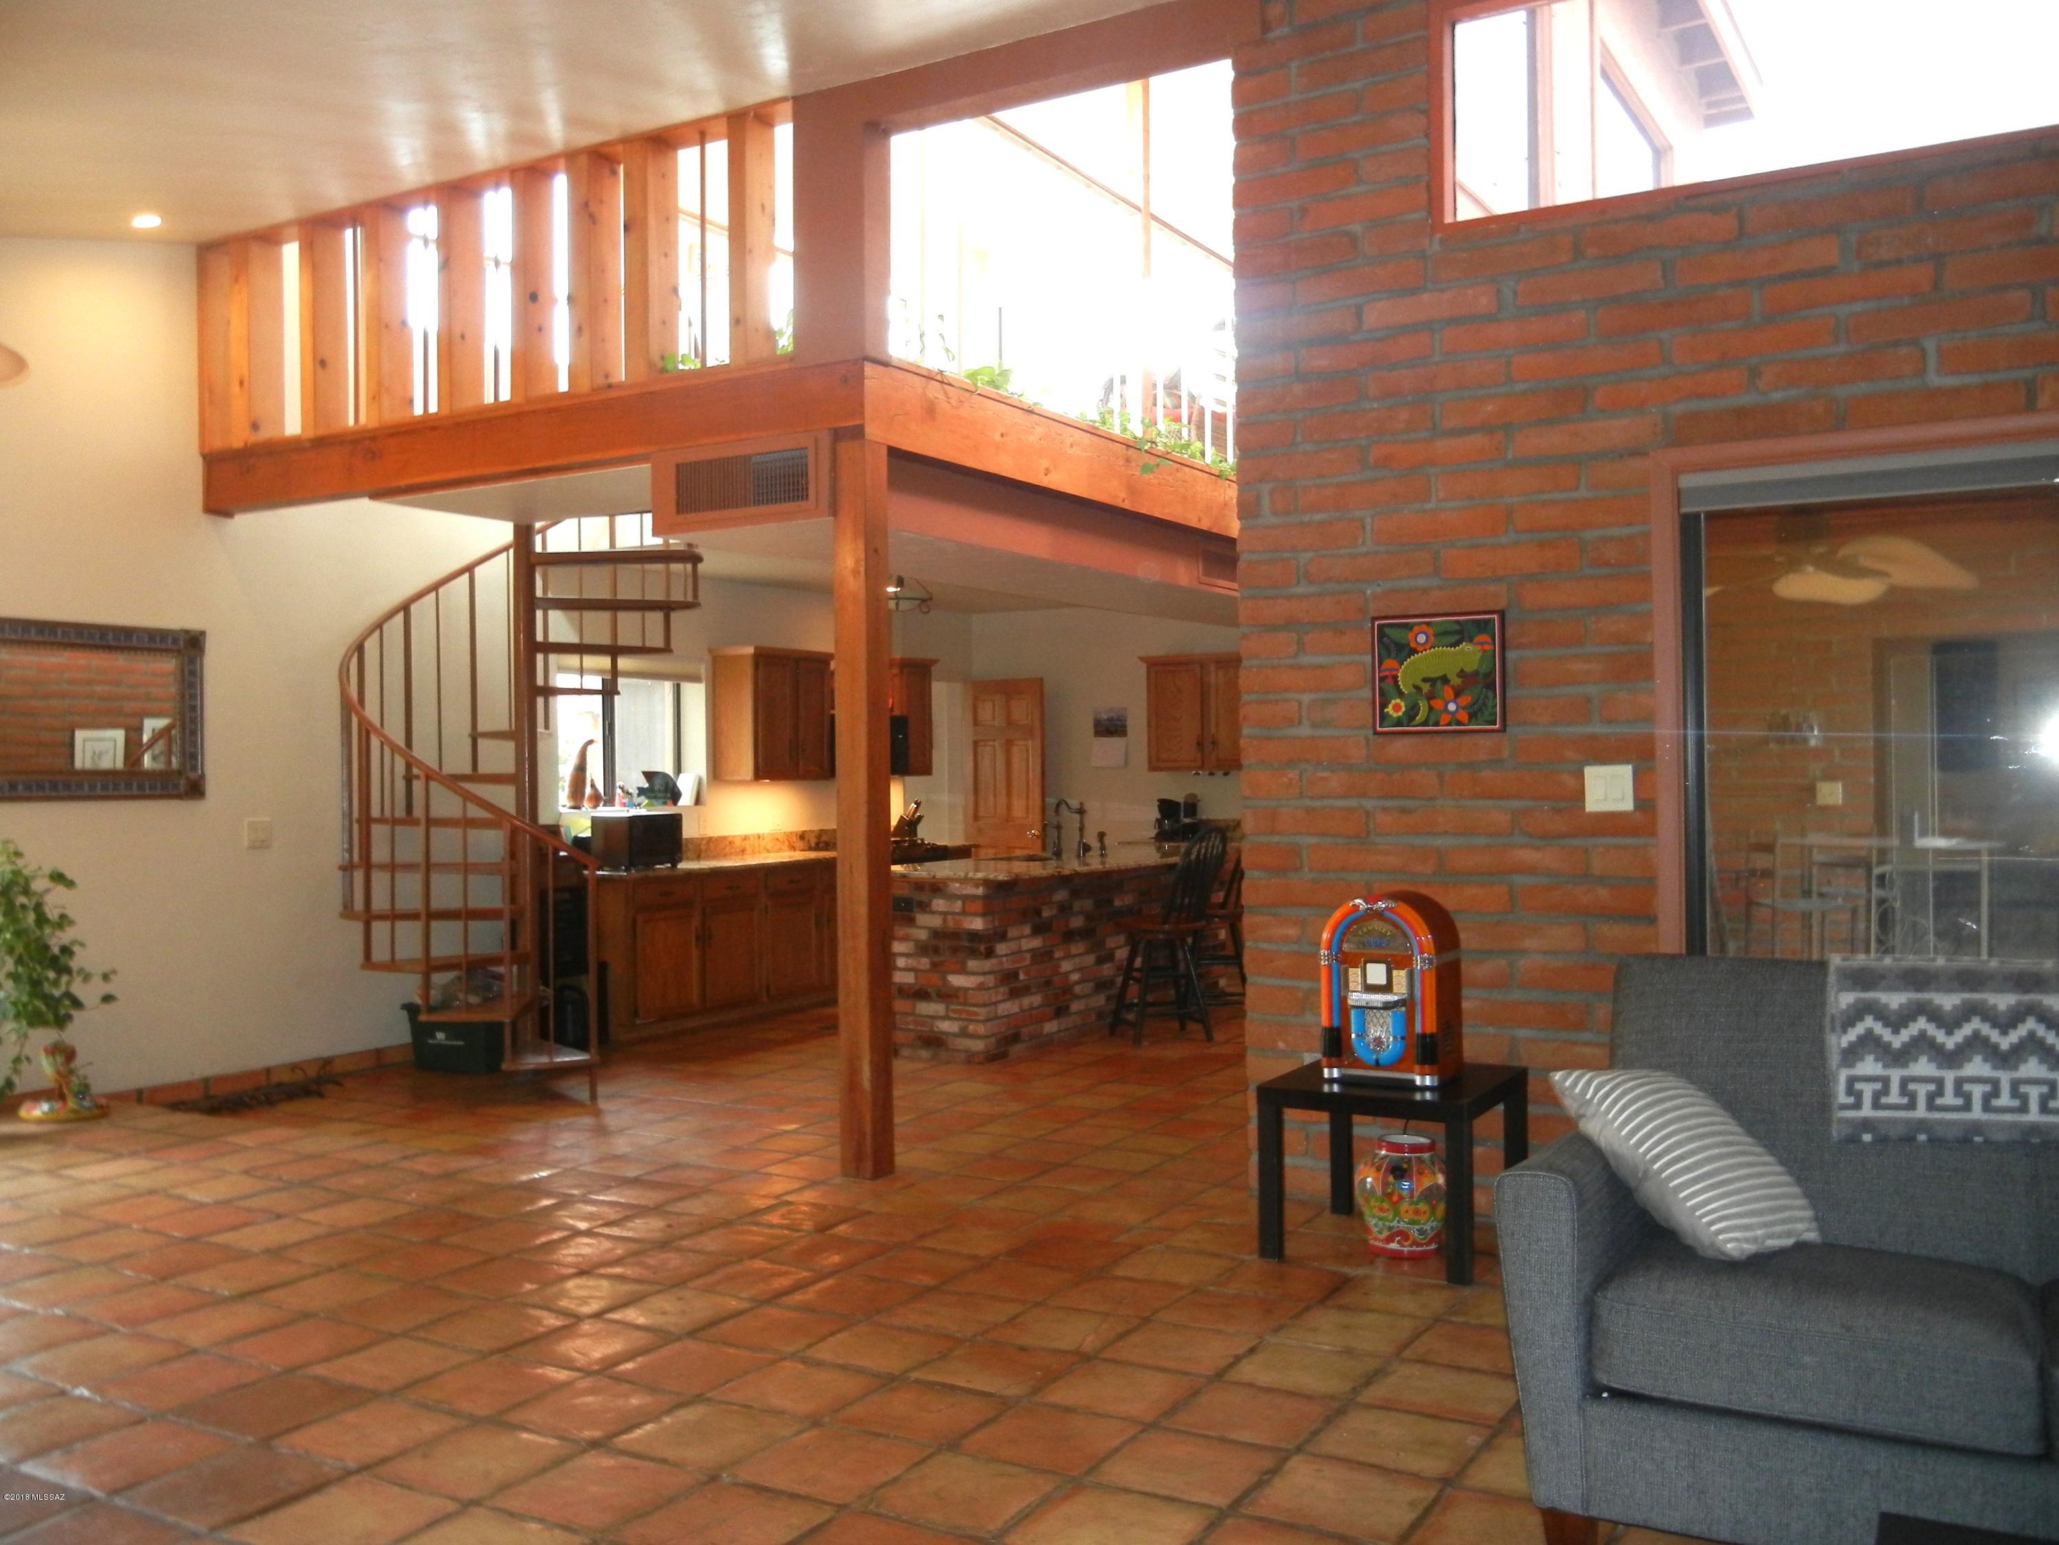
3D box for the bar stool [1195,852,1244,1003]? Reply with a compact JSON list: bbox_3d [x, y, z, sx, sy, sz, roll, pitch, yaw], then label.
[{"bbox_3d":[1.031,0.807,9.604,0.520,1.070,0.470,-1,0,37],"label":"bar stool"}]

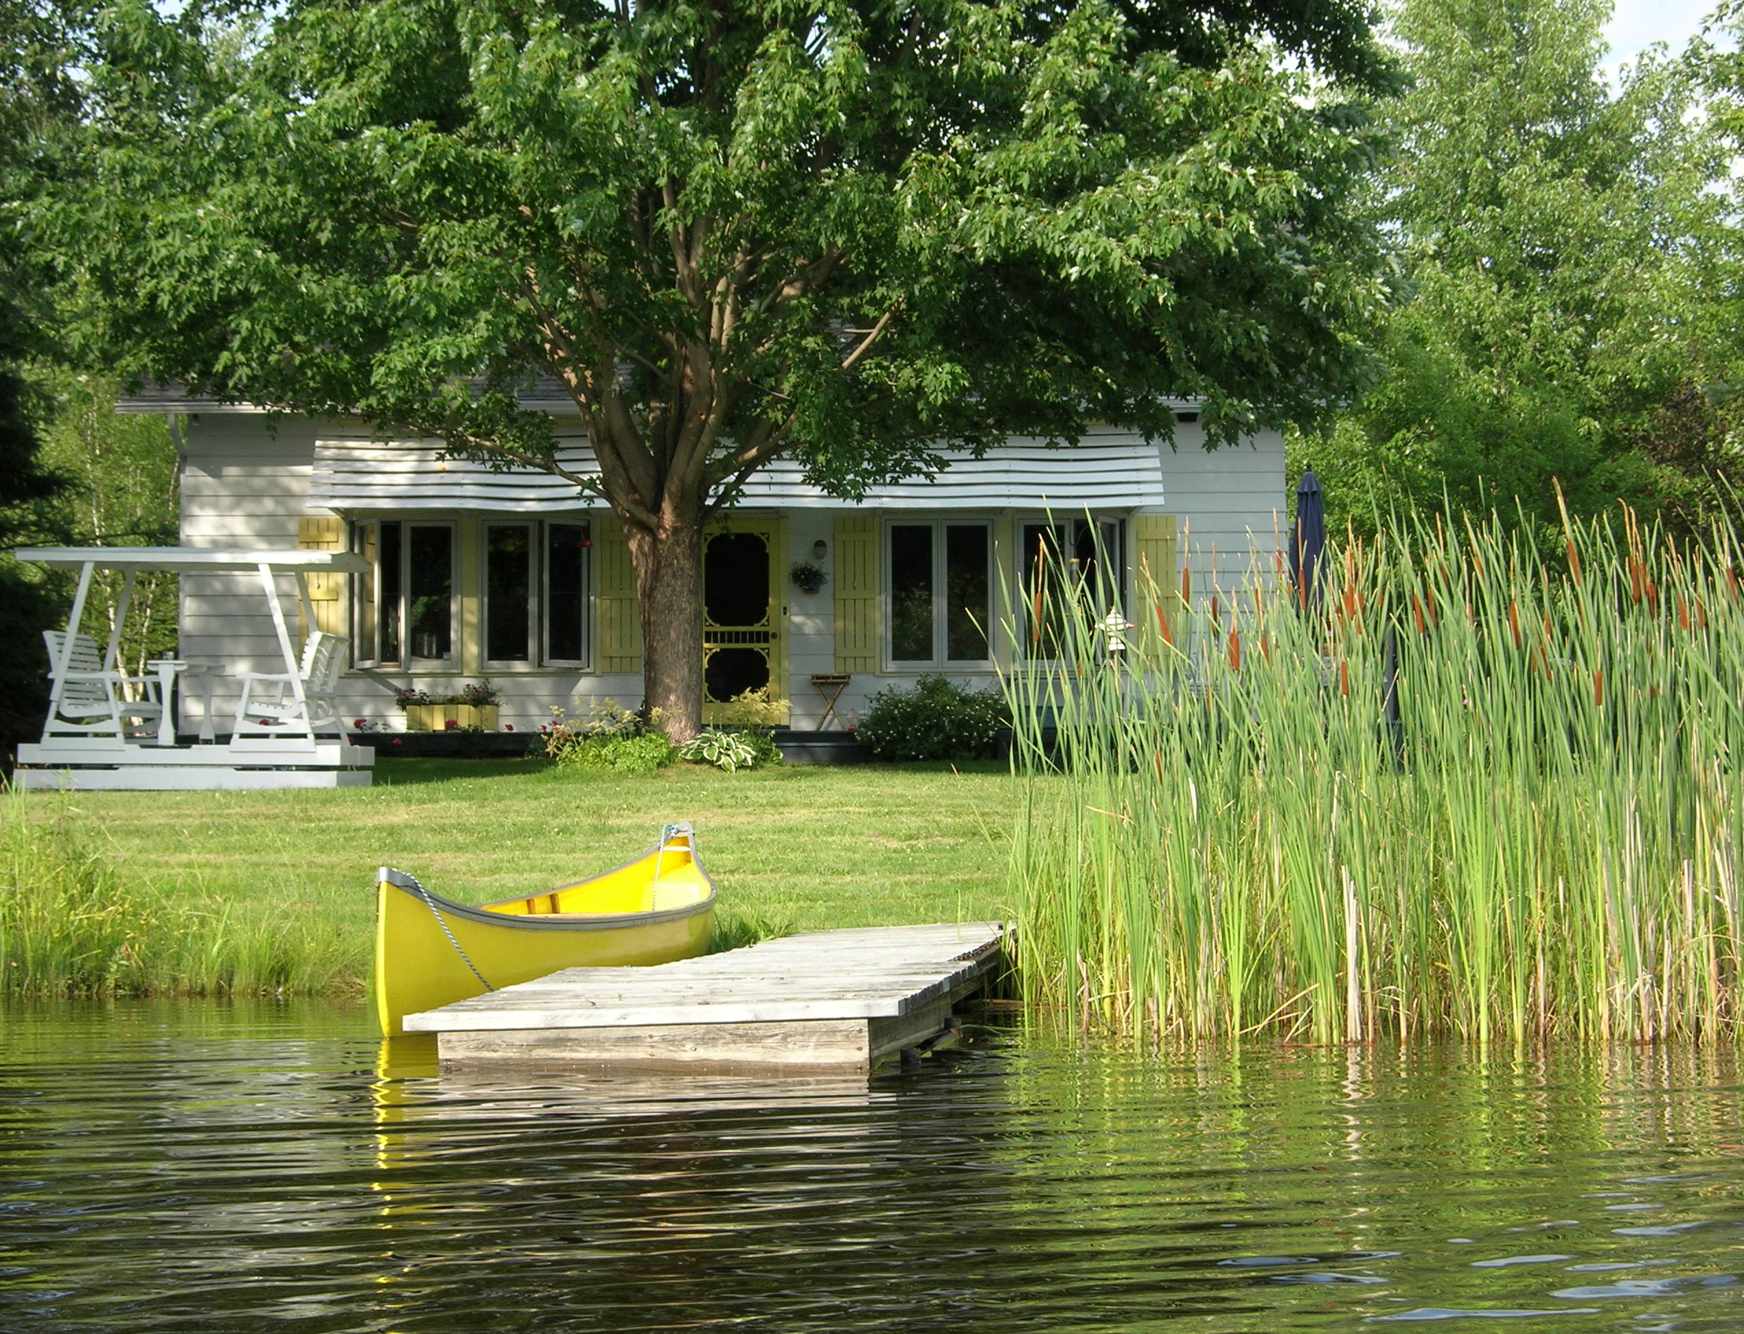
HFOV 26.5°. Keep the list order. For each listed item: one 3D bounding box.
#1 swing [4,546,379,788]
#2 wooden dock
[{"bbox_3d":[-5.187,0.017,28.565,2.440,1.830,1.500,0,-1,3],"label":"swing"},{"bbox_3d":[-0.259,0.942,11.000,1.240,0.200,3.800,0,-1,9],"label":"wooden dock"}]

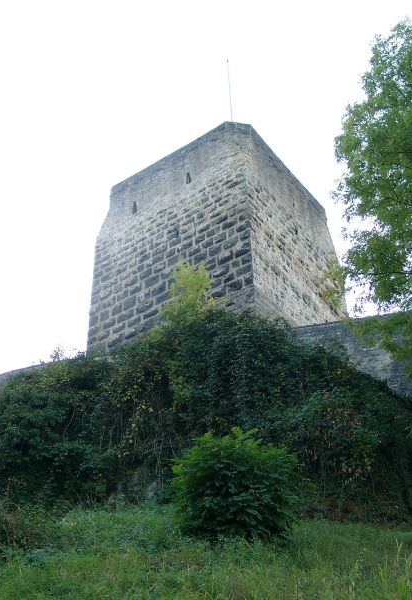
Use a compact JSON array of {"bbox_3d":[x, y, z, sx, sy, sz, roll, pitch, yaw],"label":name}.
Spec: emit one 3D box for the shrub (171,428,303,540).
[{"bbox_3d":[0.509,2.980,12.600,2.100,1.750,2.000,-2,-37,0],"label":"shrub"}]

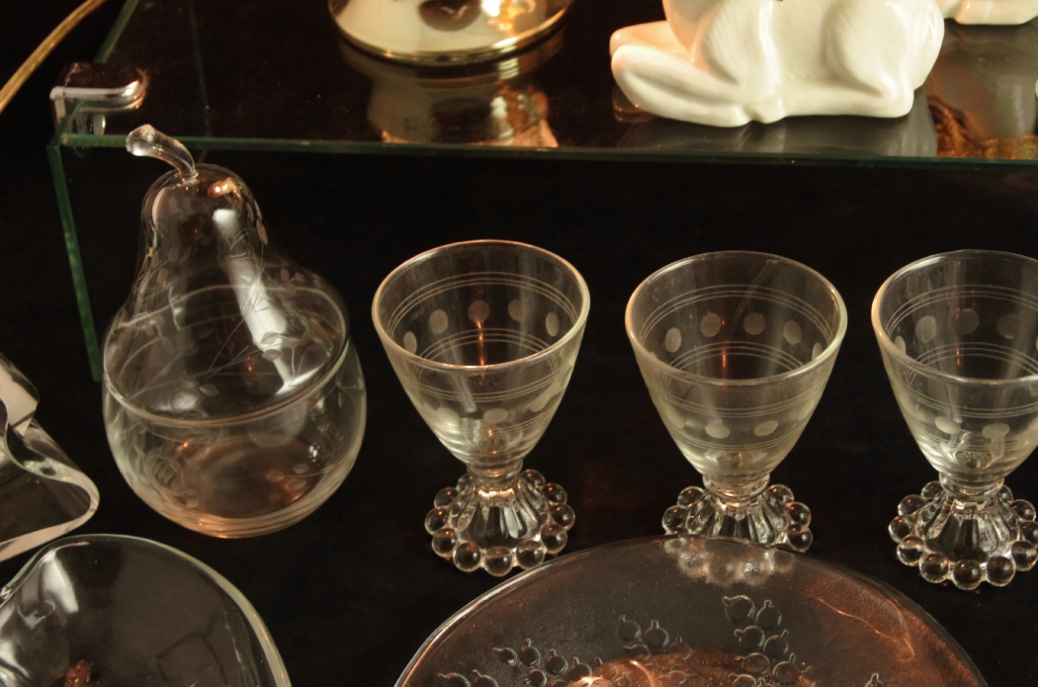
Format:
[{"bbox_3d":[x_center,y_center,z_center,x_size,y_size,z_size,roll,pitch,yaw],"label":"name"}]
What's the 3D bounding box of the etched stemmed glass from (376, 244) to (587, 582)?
[{"bbox_3d":[-0.009,0.025,0.767,0.068,0.094,0.068,-4,38,0],"label":"etched stemmed glass"}]

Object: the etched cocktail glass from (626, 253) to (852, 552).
[{"bbox_3d":[0.070,0.028,0.755,0.068,0.094,0.068,-4,38,0],"label":"etched cocktail glass"}]

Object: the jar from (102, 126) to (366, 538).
[{"bbox_3d":[-0.098,-0.008,0.771,0.088,0.150,0.088,-4,38,0],"label":"jar"}]

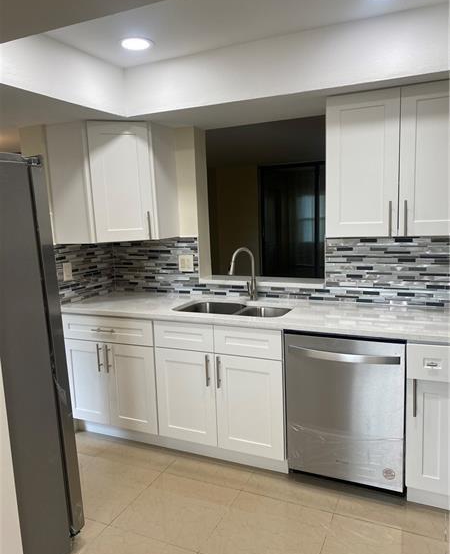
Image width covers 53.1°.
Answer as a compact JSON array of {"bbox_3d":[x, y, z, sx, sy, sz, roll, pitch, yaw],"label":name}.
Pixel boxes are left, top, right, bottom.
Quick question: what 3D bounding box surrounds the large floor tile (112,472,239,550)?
[{"bbox_3d":[-0.245,1.213,2.368,0.509,0.010,0.509,2,8,25],"label":"large floor tile"}]

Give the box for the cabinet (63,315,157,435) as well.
[{"bbox_3d":[-0.654,0.621,3.292,0.770,0.801,0.625,2,8,25],"label":"cabinet"}]

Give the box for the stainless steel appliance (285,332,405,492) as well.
[{"bbox_3d":[0.733,0.678,2.606,0.608,0.808,0.620,2,8,25],"label":"stainless steel appliance"}]

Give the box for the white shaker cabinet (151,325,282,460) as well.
[{"bbox_3d":[0.076,0.642,2.954,0.838,0.801,0.625,2,8,25],"label":"white shaker cabinet"}]

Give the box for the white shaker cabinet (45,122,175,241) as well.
[{"bbox_3d":[-0.792,-0.657,3.261,0.872,0.770,0.664,-5,8,-20],"label":"white shaker cabinet"}]

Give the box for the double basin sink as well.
[{"bbox_3d":[0.058,0.317,2.918,0.760,0.205,0.390,2,8,25],"label":"double basin sink"}]

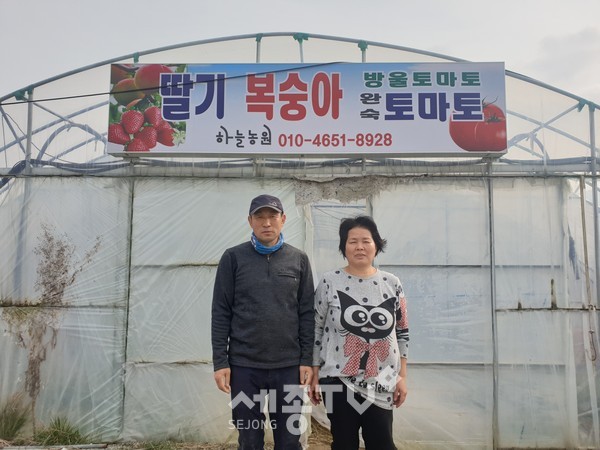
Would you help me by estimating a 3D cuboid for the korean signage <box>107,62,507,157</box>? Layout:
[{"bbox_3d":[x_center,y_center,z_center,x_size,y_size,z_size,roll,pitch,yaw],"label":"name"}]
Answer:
[{"bbox_3d":[0.050,-0.902,3.565,3.081,0.719,0.130,0,-5,1],"label":"korean signage"}]

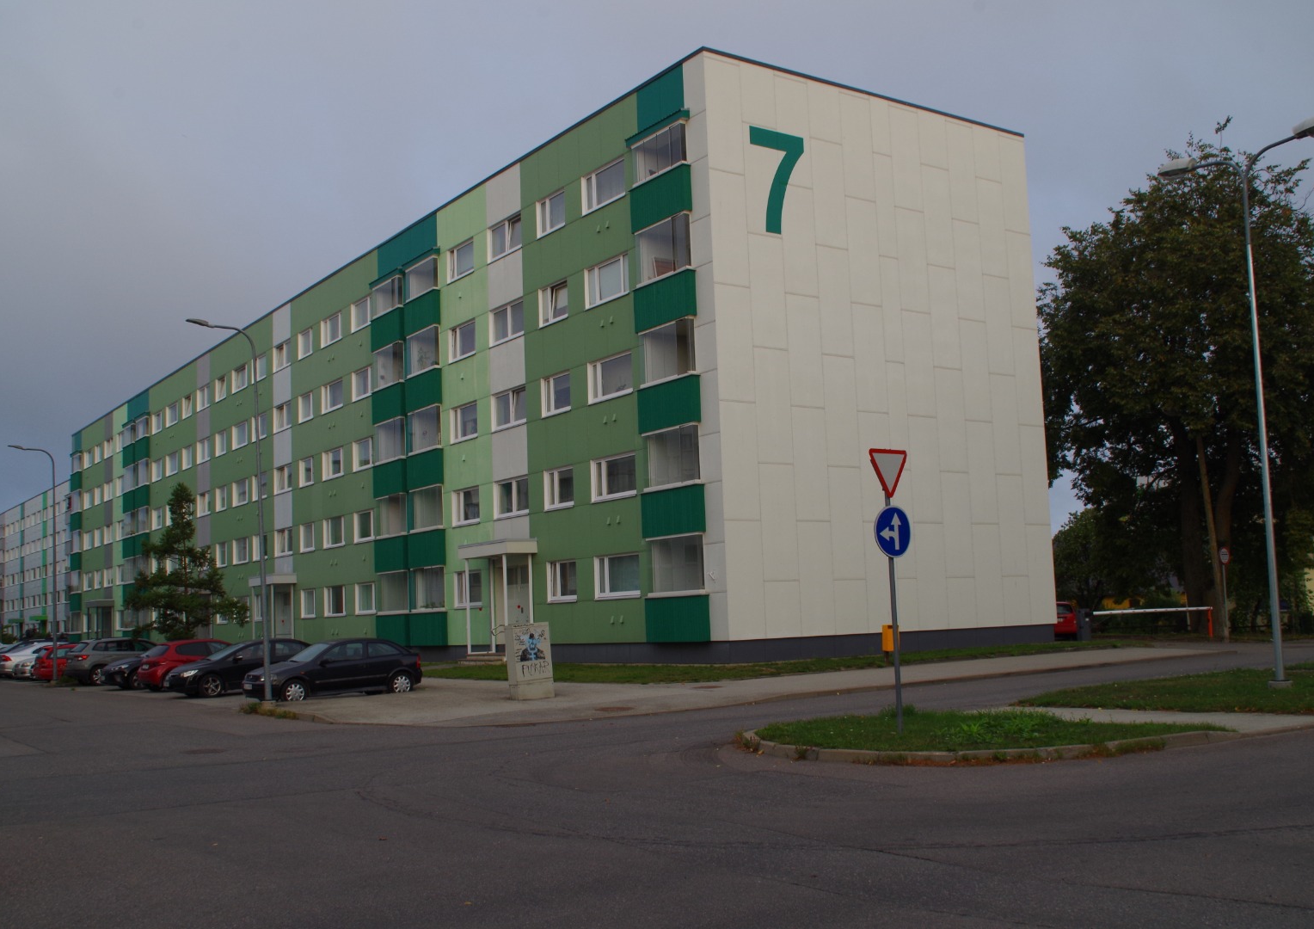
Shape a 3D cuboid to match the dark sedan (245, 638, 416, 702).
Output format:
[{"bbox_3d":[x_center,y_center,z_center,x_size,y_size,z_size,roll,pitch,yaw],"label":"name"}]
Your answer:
[{"bbox_3d":[-7.534,4.787,32.596,4.120,1.430,1.710,2,-8,-35],"label":"dark sedan"}]

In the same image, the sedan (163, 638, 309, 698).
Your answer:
[{"bbox_3d":[-10.648,5.314,37.020,4.540,1.440,1.755,2,-8,-35],"label":"sedan"}]

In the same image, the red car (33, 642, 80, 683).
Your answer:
[{"bbox_3d":[-22.229,7.708,55.081,4.200,1.470,1.740,3,-8,-37],"label":"red car"}]

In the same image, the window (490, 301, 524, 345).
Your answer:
[{"bbox_3d":[-4.707,-4.468,44.059,0.150,1.130,2.120,2,-8,-34],"label":"window"}]

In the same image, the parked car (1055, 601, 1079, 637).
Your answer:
[{"bbox_3d":[13.703,5.830,52.020,1.730,1.460,4.060,0,-7,-16],"label":"parked car"}]

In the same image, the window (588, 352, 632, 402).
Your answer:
[{"bbox_3d":[-1.279,-2.437,38.897,0.150,1.130,2.200,2,-8,-34],"label":"window"}]

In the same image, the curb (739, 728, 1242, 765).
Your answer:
[{"bbox_3d":[3.204,2.971,14.762,5.498,0.130,2.800,-5,-7,23],"label":"curb"}]

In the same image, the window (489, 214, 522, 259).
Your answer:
[{"bbox_3d":[-4.821,-7.272,44.989,0.170,1.164,2.266,2,-8,-34],"label":"window"}]

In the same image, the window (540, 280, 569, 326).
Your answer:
[{"bbox_3d":[-3.048,-4.810,41.649,0.150,1.130,1.600,2,-8,-34],"label":"window"}]

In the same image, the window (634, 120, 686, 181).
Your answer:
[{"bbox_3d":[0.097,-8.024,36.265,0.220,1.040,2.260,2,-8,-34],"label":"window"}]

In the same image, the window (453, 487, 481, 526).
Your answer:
[{"bbox_3d":[-6.301,1.418,46.709,0.170,1.232,1.999,2,-8,-34],"label":"window"}]

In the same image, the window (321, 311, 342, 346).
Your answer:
[{"bbox_3d":[-13.173,-5.493,56.571,0.150,1.130,2.120,2,-8,-34],"label":"window"}]

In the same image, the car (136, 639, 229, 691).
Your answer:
[{"bbox_3d":[-13.630,6.040,42.300,3.970,1.460,1.740,3,-8,-37],"label":"car"}]

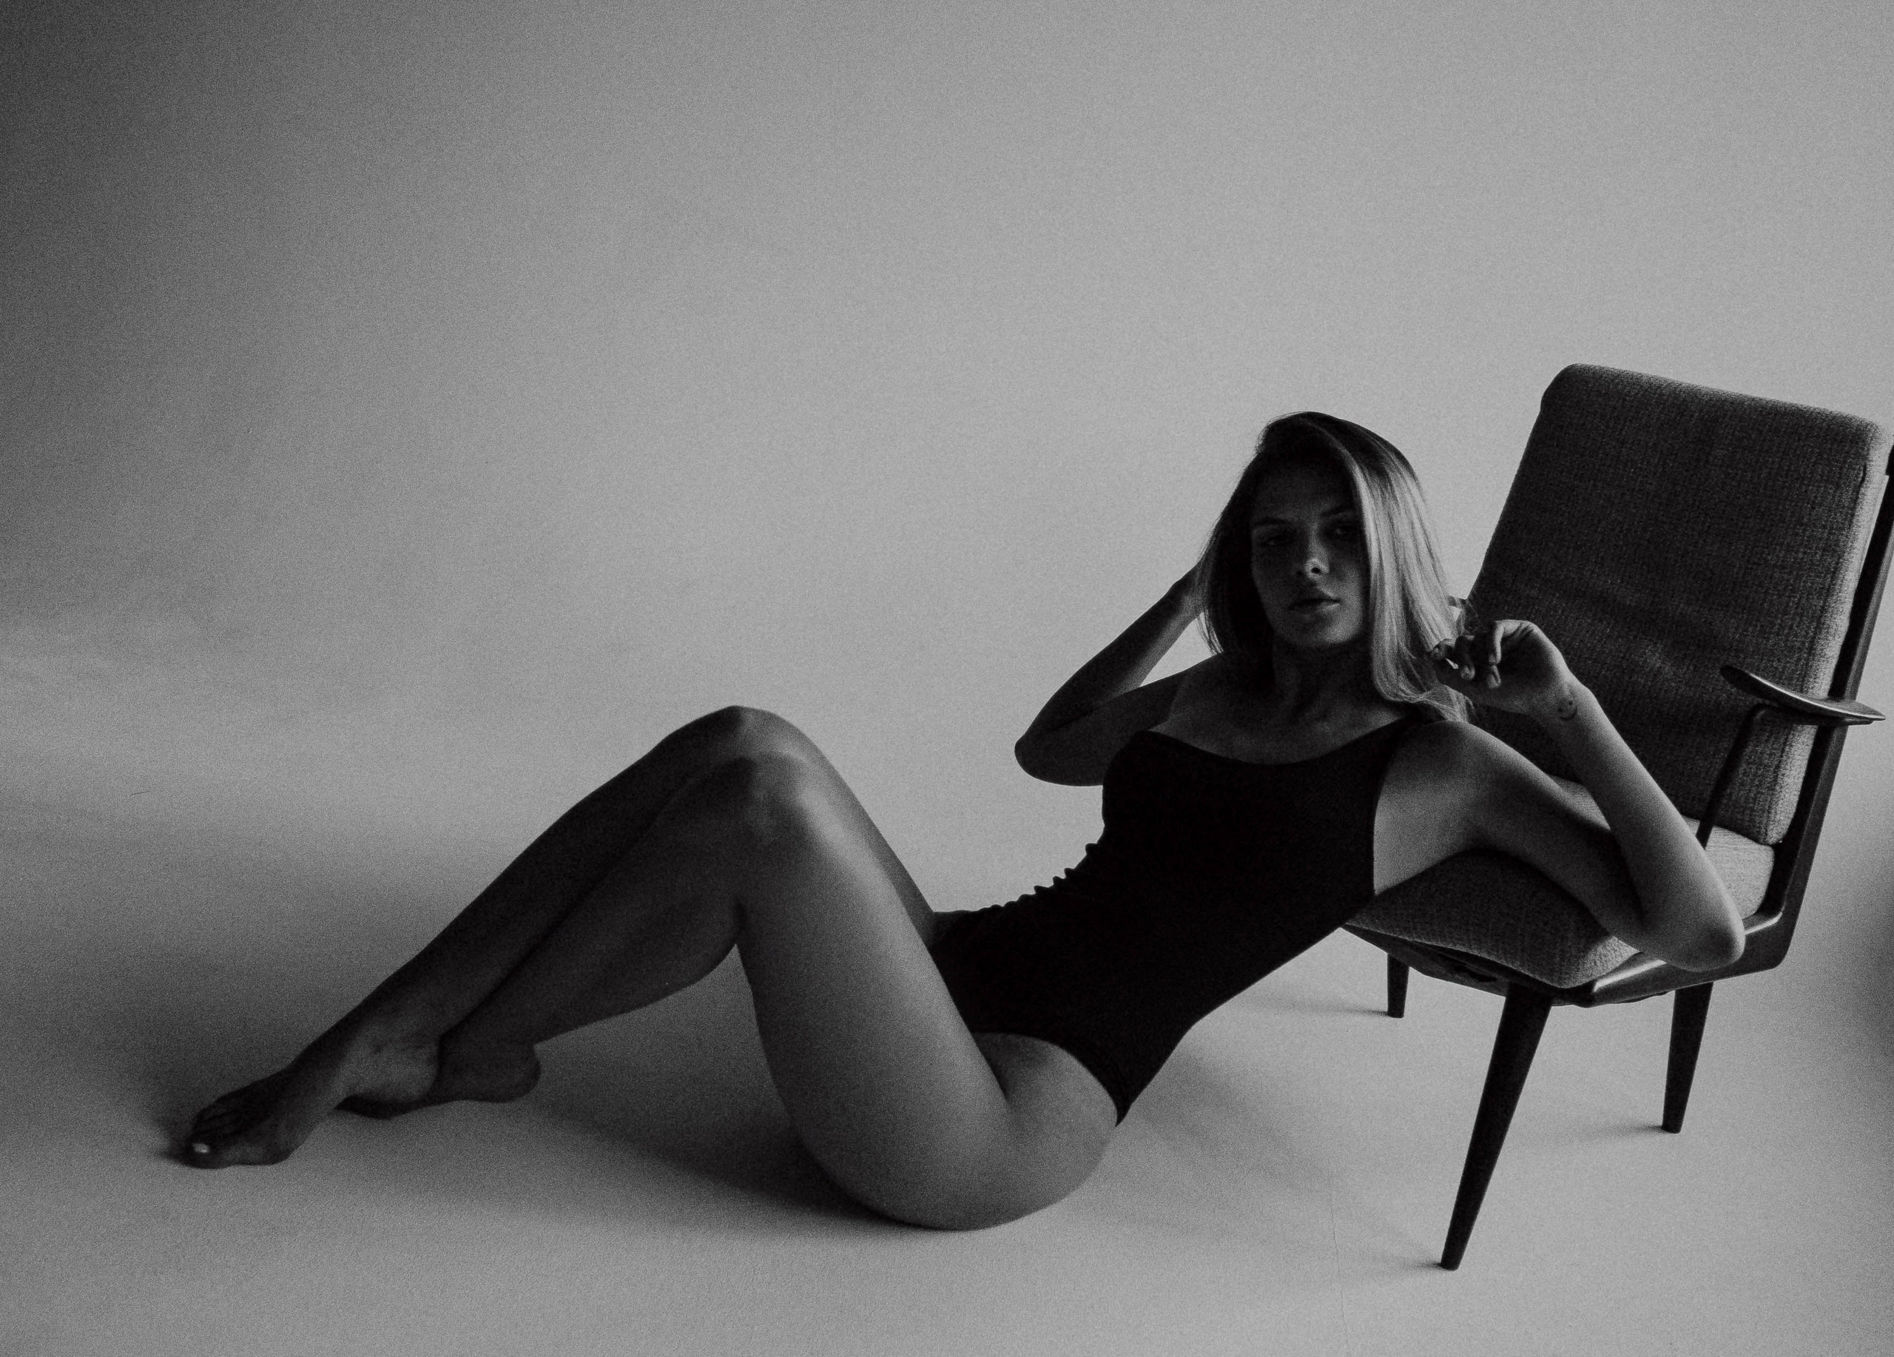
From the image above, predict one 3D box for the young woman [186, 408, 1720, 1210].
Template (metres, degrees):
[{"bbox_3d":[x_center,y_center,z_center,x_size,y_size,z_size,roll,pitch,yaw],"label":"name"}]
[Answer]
[{"bbox_3d":[-0.020,0.116,2.189,1.420,0.710,0.840,-4,15,-14],"label":"young woman"}]

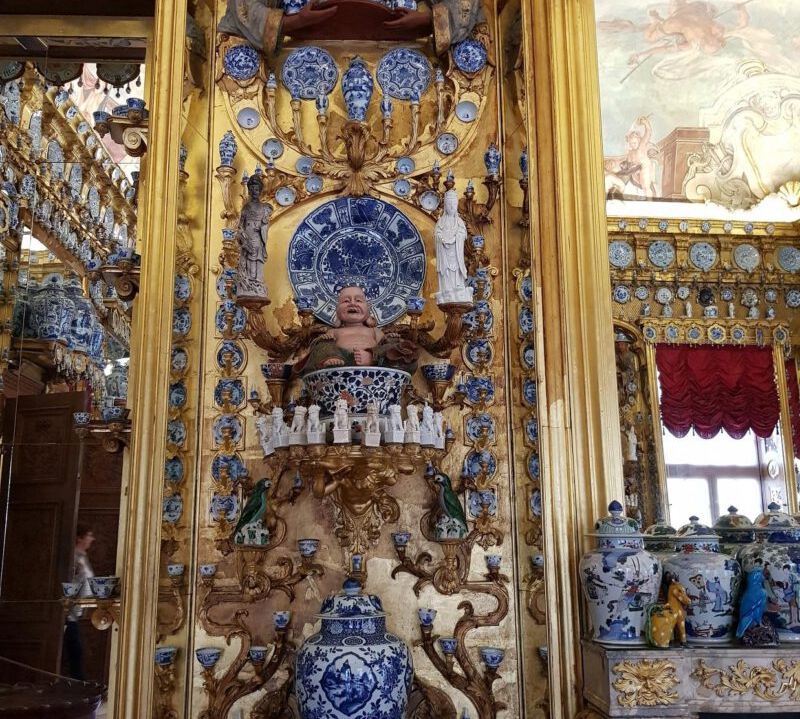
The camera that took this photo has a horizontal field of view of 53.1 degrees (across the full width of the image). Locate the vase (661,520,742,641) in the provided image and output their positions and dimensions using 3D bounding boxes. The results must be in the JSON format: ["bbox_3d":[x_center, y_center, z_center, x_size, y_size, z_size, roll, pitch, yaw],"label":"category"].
[{"bbox_3d":[0.902,0.658,2.427,0.236,0.355,0.236,0,-11,-2],"label":"vase"}]

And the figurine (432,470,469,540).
[{"bbox_3d":[0.154,0.436,2.389,0.105,0.203,0.080,4,-12,-22],"label":"figurine"}]

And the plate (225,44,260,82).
[{"bbox_3d":[-0.590,-1.112,3.006,0.131,0.131,0.025,0,-5,-2],"label":"plate"}]

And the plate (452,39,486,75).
[{"bbox_3d":[0.266,-1.153,3.050,0.128,0.128,0.025,0,-2,-2],"label":"plate"}]

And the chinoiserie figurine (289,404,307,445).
[{"bbox_3d":[-0.311,0.204,2.466,0.040,0.115,0.048,-8,-14,35],"label":"chinoiserie figurine"}]

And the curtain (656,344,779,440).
[{"bbox_3d":[3.640,0.376,9.200,1.290,1.090,0.150,0,-11,-2],"label":"curtain"}]

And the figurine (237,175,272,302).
[{"bbox_3d":[-0.490,-0.419,2.722,0.113,0.437,0.096,1,-12,-10],"label":"figurine"}]

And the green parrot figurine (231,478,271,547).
[{"bbox_3d":[-0.474,0.483,2.539,0.129,0.208,0.088,-3,-12,10],"label":"green parrot figurine"}]

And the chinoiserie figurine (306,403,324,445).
[{"bbox_3d":[-0.254,0.198,2.439,0.040,0.115,0.048,-6,-12,25],"label":"chinoiserie figurine"}]

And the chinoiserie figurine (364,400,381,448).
[{"bbox_3d":[-0.088,0.195,2.416,0.044,0.136,0.053,3,-12,-17],"label":"chinoiserie figurine"}]

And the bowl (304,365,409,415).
[{"bbox_3d":[-0.135,0.124,2.507,0.345,0.142,0.345,-1,-12,0],"label":"bowl"}]

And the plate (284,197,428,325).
[{"bbox_3d":[-0.147,-0.339,2.815,0.480,0.480,0.065,0,-11,-2],"label":"plate"}]

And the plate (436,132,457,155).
[{"bbox_3d":[0.173,-0.783,2.915,0.078,0.078,0.022,0,-11,-2],"label":"plate"}]

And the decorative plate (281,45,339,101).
[{"bbox_3d":[-0.312,-0.999,2.798,0.193,0.193,0.030,0,-5,-2],"label":"decorative plate"}]

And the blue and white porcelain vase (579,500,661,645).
[{"bbox_3d":[0.628,0.601,2.281,0.227,0.392,0.227,0,-12,-2],"label":"blue and white porcelain vase"}]

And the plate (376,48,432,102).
[{"bbox_3d":[0.018,-1.071,3.007,0.203,0.203,0.030,0,-12,-2],"label":"plate"}]

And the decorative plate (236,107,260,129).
[{"bbox_3d":[-0.556,-0.885,2.948,0.078,0.078,0.025,0,-12,-2],"label":"decorative plate"}]

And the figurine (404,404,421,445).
[{"bbox_3d":[0.041,0.214,2.653,0.042,0.128,0.050,10,-15,-43],"label":"figurine"}]

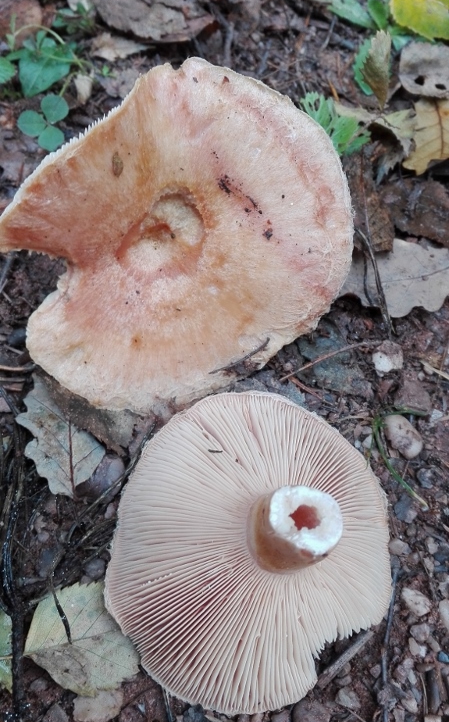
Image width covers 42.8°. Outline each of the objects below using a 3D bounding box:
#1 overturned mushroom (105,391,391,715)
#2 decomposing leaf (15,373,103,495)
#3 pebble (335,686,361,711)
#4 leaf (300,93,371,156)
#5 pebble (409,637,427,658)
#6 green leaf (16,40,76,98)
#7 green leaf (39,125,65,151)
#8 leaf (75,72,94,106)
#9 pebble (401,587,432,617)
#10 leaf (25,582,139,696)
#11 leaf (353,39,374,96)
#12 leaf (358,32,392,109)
[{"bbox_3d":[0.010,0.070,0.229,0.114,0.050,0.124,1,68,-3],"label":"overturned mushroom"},{"bbox_3d":[-0.076,0.034,0.264,0.038,0.009,0.059,-10,68,-4],"label":"decomposing leaf"},{"bbox_3d":[0.054,0.147,0.249,0.011,0.005,0.008,10,68,4],"label":"pebble"},{"bbox_3d":[0.061,-0.136,0.327,0.043,0.012,0.034,37,72,14],"label":"leaf"},{"bbox_3d":[0.091,0.135,0.270,0.005,0.005,0.008,-25,67,-11],"label":"pebble"},{"bbox_3d":[-0.118,-0.185,0.367,0.032,0.010,0.047,12,68,5],"label":"green leaf"},{"bbox_3d":[-0.117,-0.152,0.391,0.016,0.003,0.020,-25,68,-11],"label":"green leaf"},{"bbox_3d":[-0.091,-0.176,0.372,0.011,0.006,0.028,-7,68,-3],"label":"leaf"},{"bbox_3d":[0.088,0.111,0.263,0.011,0.007,0.015,-40,73,-15],"label":"pebble"},{"bbox_3d":[-0.065,0.131,0.269,0.057,0.009,0.043,-11,65,-5],"label":"leaf"},{"bbox_3d":[0.106,-0.217,0.425,0.021,0.009,0.052,4,65,2],"label":"leaf"},{"bbox_3d":[0.081,-0.157,0.309,0.016,0.016,0.045,10,72,3],"label":"leaf"}]

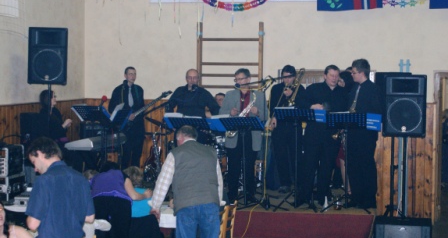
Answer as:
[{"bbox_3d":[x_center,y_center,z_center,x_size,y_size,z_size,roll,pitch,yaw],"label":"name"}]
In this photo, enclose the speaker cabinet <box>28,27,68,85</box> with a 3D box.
[{"bbox_3d":[-2.236,-0.793,10.600,0.475,0.700,0.380,1,2,-7],"label":"speaker cabinet"}]

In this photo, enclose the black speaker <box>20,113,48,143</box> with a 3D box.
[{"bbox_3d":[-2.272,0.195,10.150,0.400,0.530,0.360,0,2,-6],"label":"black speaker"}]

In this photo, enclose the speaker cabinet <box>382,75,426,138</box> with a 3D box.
[{"bbox_3d":[2.093,-0.145,9.650,0.475,0.700,0.380,1,2,10],"label":"speaker cabinet"}]

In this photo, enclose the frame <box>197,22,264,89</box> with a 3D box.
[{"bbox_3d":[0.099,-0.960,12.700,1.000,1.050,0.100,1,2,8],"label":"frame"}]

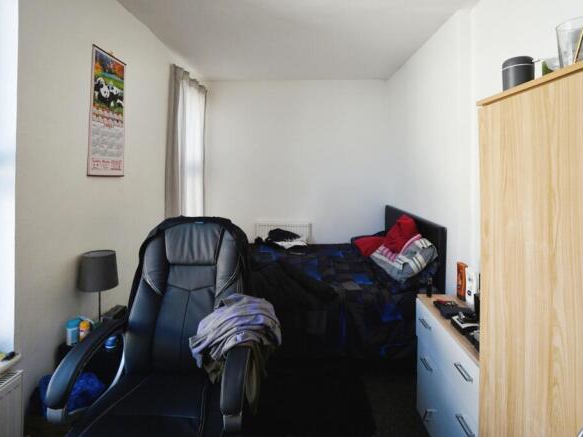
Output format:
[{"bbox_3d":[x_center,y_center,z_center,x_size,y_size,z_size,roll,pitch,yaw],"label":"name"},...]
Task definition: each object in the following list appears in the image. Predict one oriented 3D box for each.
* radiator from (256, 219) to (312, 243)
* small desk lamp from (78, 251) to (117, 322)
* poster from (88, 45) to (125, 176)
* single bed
[{"bbox_3d":[-0.095,0.290,3.260,0.690,0.560,0.100,0,6,2],"label":"radiator"},{"bbox_3d":[-0.950,0.366,1.350,0.175,0.390,0.175,0,6,2],"label":"small desk lamp"},{"bbox_3d":[-1.073,-0.603,1.610,0.020,0.710,0.295,0,6,2],"label":"poster"},{"bbox_3d":[0.137,0.500,2.650,2.000,1.100,1.400,0,6,2],"label":"single bed"}]

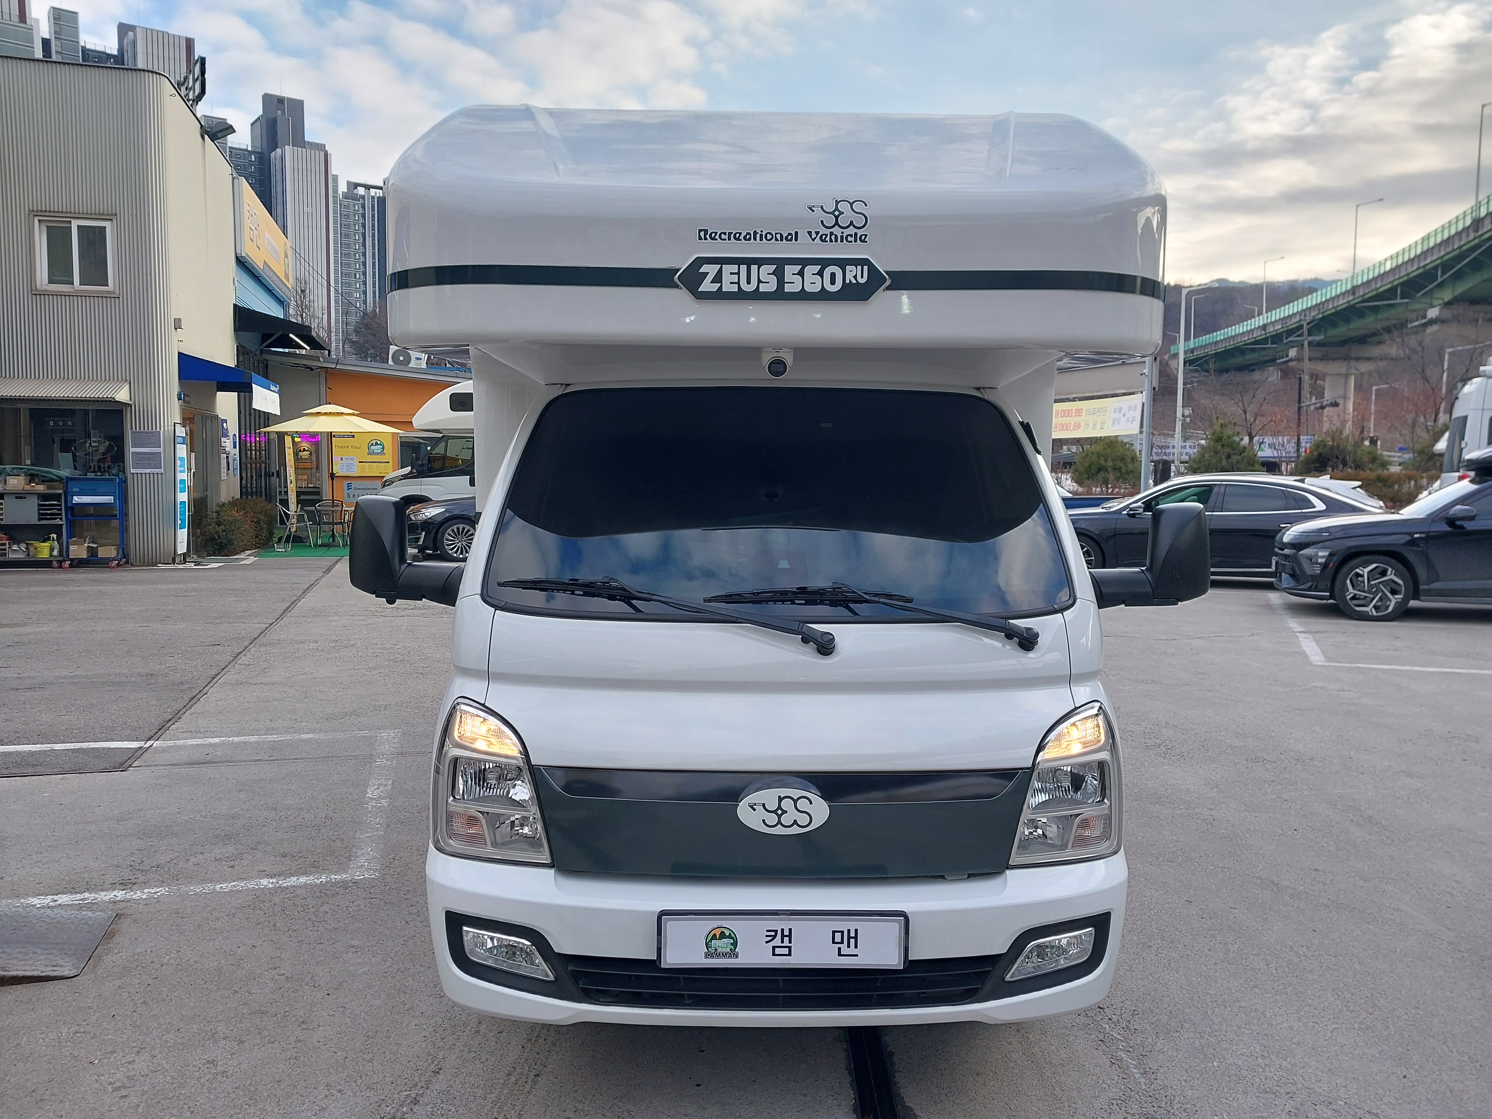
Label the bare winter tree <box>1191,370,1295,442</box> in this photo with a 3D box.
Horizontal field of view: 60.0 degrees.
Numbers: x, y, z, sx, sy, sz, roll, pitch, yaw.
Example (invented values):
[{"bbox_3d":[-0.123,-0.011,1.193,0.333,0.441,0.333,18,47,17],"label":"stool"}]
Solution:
[{"bbox_3d":[19.806,-4.984,51.760,4.000,5.250,4.000,0,5,0],"label":"bare winter tree"}]

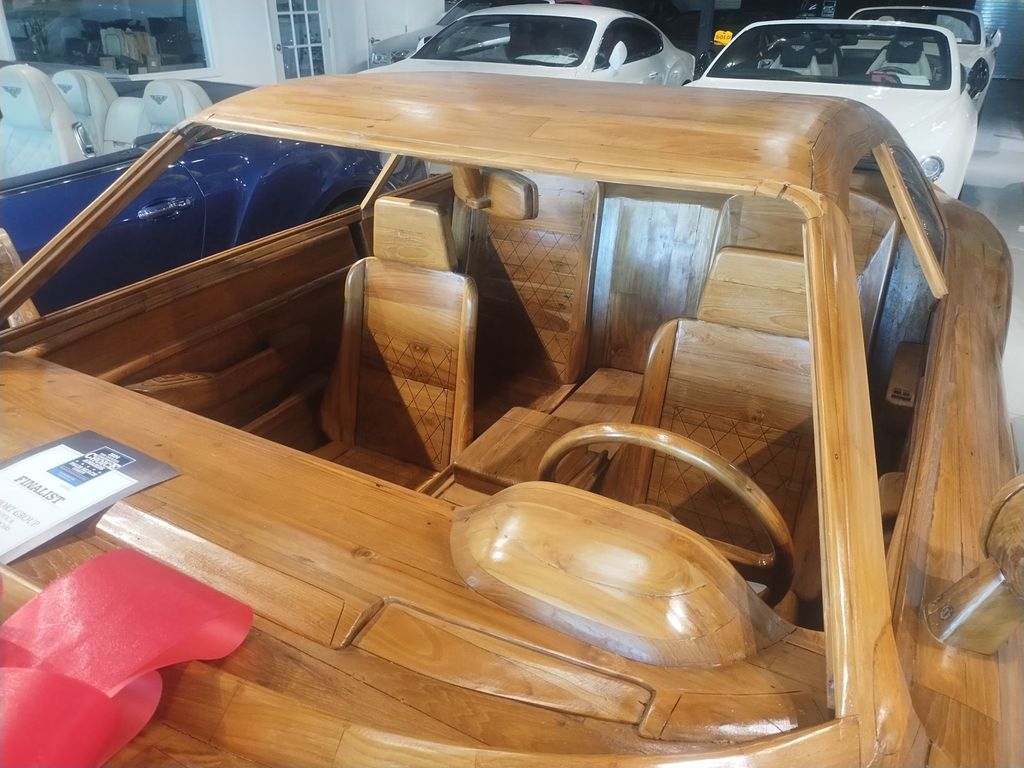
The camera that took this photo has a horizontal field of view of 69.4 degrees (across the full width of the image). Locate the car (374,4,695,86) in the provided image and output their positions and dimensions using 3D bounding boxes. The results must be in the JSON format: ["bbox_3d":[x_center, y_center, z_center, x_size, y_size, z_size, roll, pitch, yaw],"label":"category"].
[{"bbox_3d":[0.135,-2.576,6.565,2.000,1.390,4.800,16,32,25],"label":"car"}]

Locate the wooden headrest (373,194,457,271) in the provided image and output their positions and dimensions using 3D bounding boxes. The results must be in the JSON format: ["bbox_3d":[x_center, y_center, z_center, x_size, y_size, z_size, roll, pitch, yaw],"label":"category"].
[{"bbox_3d":[-0.268,-0.430,2.092,0.250,0.165,0.085,15,22,25],"label":"wooden headrest"}]

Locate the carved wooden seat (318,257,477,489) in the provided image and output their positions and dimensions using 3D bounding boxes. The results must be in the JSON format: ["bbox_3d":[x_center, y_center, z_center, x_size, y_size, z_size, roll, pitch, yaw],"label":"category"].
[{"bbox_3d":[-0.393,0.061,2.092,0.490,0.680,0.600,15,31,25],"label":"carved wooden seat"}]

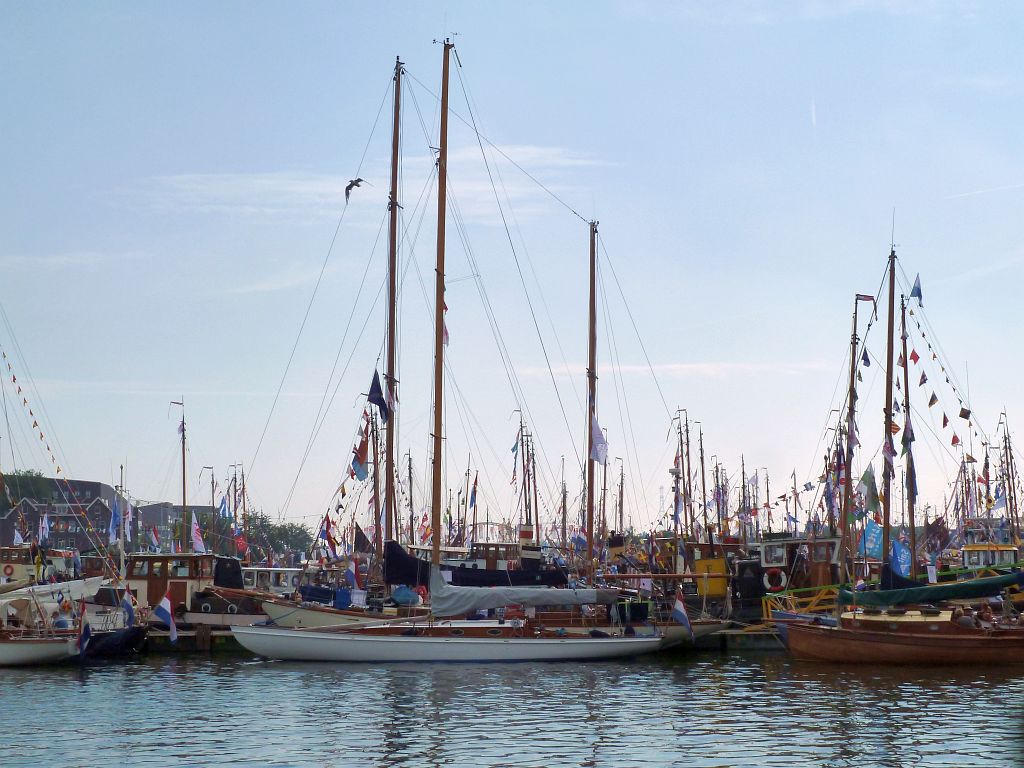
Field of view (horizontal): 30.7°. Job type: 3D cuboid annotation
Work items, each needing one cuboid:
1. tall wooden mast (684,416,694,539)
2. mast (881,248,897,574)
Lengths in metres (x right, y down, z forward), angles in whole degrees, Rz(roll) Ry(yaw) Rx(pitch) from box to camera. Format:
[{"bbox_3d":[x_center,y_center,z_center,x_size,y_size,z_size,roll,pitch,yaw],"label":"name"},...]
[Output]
[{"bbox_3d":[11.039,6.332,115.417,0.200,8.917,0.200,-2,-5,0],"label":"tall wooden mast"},{"bbox_3d":[12.660,1.159,62.536,0.200,11.481,0.200,2,-5,0],"label":"mast"}]

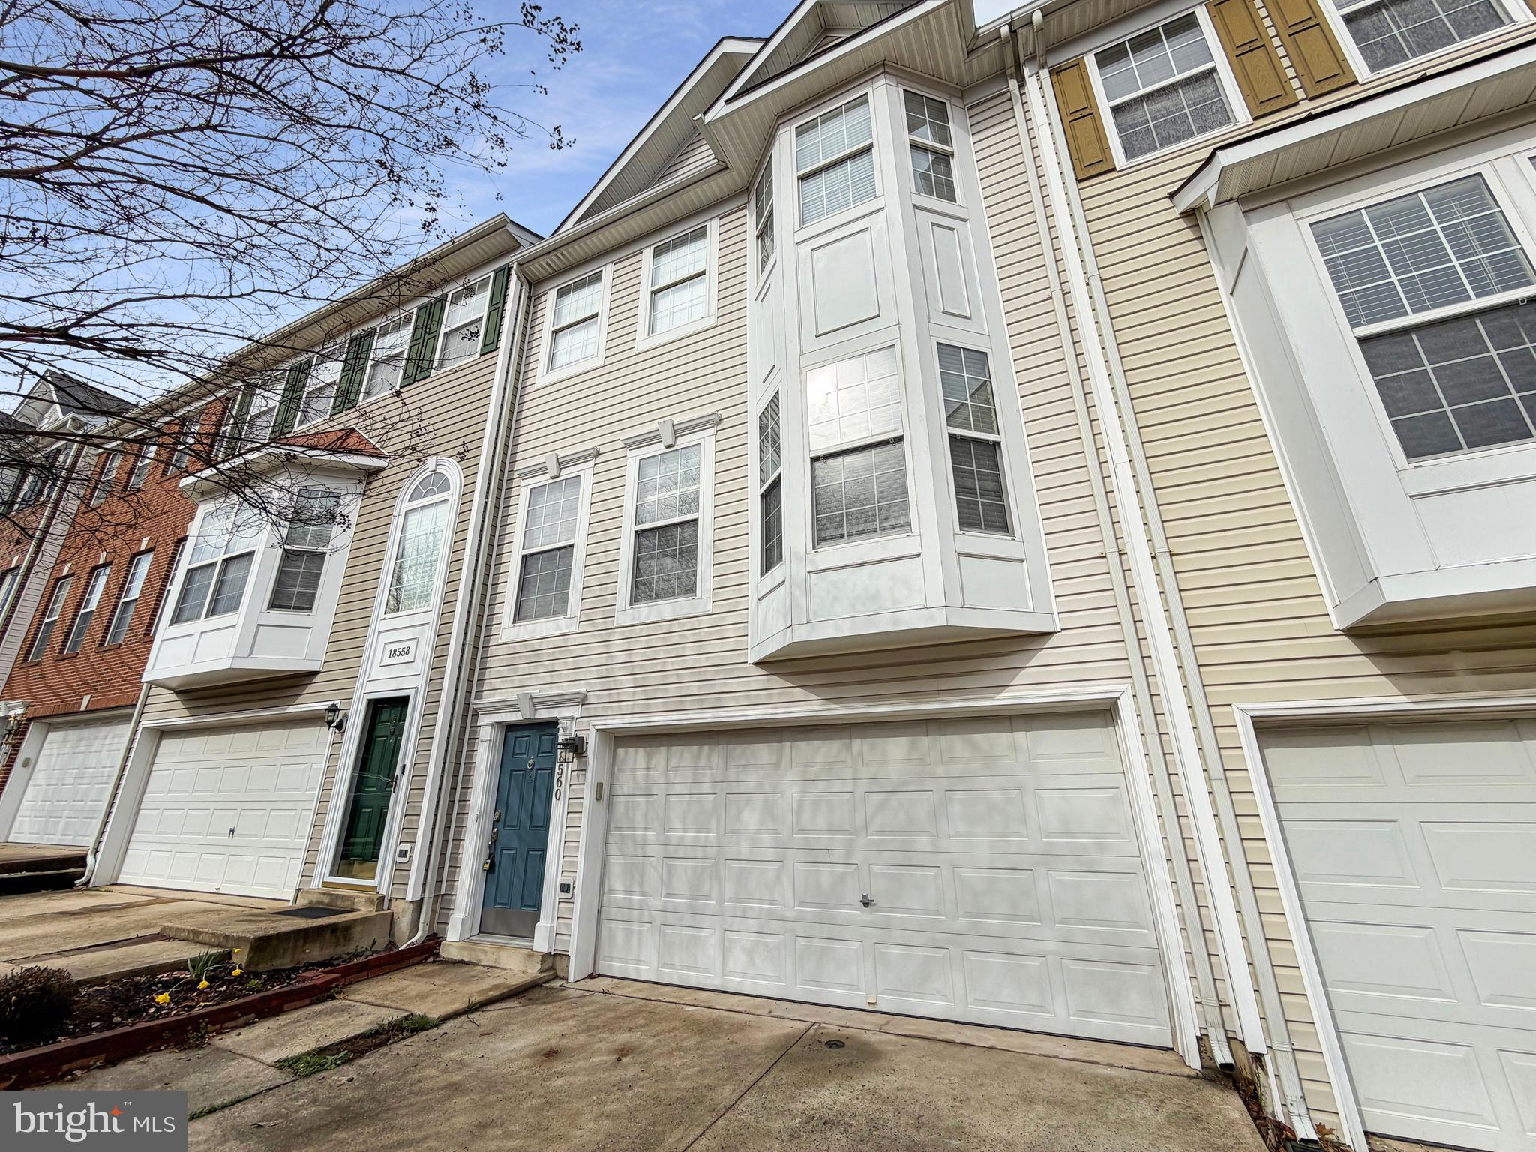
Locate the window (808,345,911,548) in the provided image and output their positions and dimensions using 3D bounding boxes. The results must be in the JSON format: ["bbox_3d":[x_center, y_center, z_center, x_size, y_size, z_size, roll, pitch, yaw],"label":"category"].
[{"bbox_3d":[0.738,-1.073,5.161,0.830,1.760,0.080,-9,-21,23],"label":"window"}]

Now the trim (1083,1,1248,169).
[{"bbox_3d":[3.397,-4.213,5.353,0.936,1.480,0.080,-9,-21,23],"label":"trim"}]

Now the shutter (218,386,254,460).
[{"bbox_3d":[-9.499,-2.789,11.129,0.360,1.500,0.050,-9,-22,23],"label":"shutter"}]

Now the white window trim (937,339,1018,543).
[{"bbox_3d":[1.668,-1.114,4.992,0.530,1.760,0.100,6,-21,-16],"label":"white window trim"}]

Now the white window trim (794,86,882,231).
[{"bbox_3d":[0.673,-4.205,6.244,0.860,1.540,0.100,-9,-22,23],"label":"white window trim"}]

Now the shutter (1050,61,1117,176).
[{"bbox_3d":[2.827,-4.129,5.587,0.292,1.449,0.040,-9,-21,23],"label":"shutter"}]

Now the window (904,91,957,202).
[{"bbox_3d":[1.595,-4.245,6.153,0.530,1.430,0.080,5,-20,-17],"label":"window"}]

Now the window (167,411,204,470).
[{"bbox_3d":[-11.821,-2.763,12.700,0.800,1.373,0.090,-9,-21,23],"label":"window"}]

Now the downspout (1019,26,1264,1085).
[{"bbox_3d":[2.592,-1.351,4.771,0.120,8.300,0.120,-9,-22,23],"label":"downspout"}]

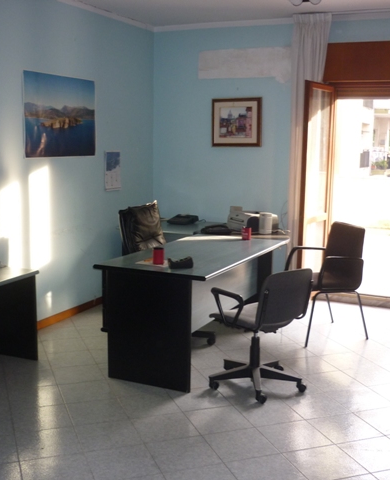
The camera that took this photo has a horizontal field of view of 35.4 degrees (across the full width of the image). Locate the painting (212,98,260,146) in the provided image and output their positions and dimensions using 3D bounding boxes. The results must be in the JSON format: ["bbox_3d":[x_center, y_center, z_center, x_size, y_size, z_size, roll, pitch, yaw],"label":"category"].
[{"bbox_3d":[0.398,-1.128,5.861,0.515,0.465,0.030,5,10,25],"label":"painting"}]

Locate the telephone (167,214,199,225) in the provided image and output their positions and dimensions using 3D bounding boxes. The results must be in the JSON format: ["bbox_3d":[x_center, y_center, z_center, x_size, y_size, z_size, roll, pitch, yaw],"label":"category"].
[{"bbox_3d":[-0.108,-0.217,6.005,0.250,0.090,0.220,7,11,34],"label":"telephone"}]

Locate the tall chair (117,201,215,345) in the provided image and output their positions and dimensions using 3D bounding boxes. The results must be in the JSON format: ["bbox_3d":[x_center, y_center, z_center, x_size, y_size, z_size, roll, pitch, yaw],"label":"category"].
[{"bbox_3d":[-0.160,0.255,4.646,0.660,1.050,0.620,4,9,22],"label":"tall chair"}]

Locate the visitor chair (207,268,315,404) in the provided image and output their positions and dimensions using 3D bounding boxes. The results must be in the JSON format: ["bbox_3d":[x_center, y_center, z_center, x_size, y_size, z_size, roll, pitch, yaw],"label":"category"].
[{"bbox_3d":[0.404,0.526,3.807,0.600,0.790,0.590,-8,13,-44],"label":"visitor chair"}]

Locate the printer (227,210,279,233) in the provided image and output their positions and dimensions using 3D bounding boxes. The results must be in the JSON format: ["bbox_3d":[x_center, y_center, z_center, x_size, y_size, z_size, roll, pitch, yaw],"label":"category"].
[{"bbox_3d":[0.528,-0.201,5.733,0.330,0.190,0.360,-4,10,-31],"label":"printer"}]

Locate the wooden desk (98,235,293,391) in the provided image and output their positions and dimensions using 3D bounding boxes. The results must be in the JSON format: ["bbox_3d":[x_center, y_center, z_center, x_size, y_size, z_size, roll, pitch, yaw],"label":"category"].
[{"bbox_3d":[0.081,0.433,4.546,0.780,0.730,1.780,5,10,25],"label":"wooden desk"}]

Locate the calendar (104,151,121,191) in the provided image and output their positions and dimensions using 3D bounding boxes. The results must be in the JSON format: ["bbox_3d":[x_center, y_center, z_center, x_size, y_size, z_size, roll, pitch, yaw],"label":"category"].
[{"bbox_3d":[-0.751,-0.636,5.638,0.015,0.360,0.260,5,10,25],"label":"calendar"}]

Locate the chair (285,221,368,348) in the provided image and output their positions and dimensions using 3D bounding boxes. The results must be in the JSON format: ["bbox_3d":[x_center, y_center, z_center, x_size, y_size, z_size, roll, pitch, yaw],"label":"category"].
[{"bbox_3d":[1.023,0.329,4.852,0.620,0.880,0.560,-2,9,-18],"label":"chair"}]

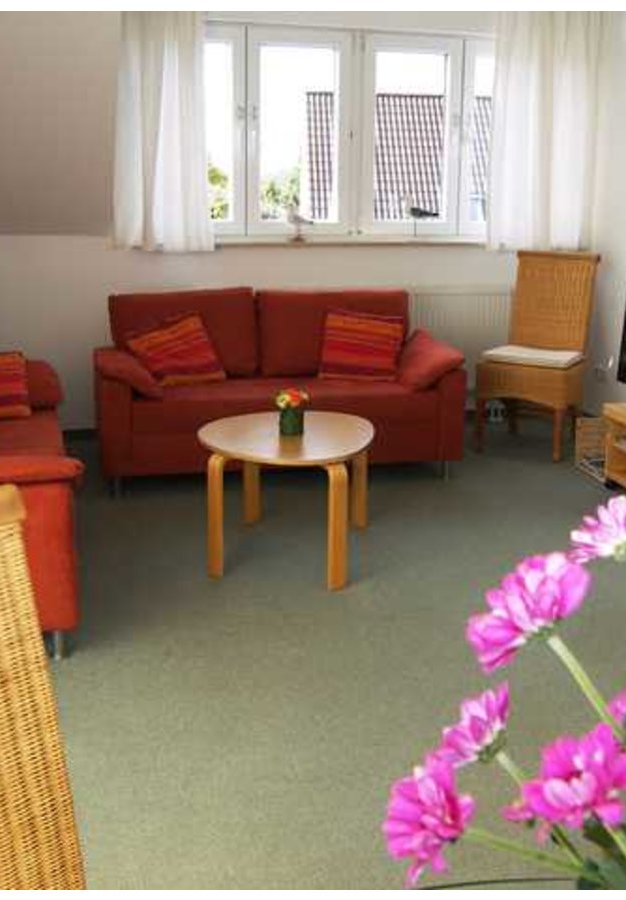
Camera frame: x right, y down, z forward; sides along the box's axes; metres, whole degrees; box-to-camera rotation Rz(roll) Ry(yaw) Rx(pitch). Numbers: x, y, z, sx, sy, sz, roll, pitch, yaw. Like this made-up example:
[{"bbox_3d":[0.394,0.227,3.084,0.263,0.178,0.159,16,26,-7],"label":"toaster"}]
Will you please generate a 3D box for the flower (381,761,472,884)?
[{"bbox_3d":[0.073,0.235,0.590,0.052,0.068,0.070,-2,16,-8],"label":"flower"}]

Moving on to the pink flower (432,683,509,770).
[{"bbox_3d":[0.103,0.176,0.600,0.034,0.060,0.060,46,0,9],"label":"pink flower"}]

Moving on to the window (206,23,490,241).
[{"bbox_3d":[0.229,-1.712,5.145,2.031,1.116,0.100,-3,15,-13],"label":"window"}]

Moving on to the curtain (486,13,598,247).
[{"bbox_3d":[1.299,-1.799,5.229,0.694,1.341,0.130,-3,15,-13],"label":"curtain"}]

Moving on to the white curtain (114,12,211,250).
[{"bbox_3d":[-0.757,-1.693,4.746,0.505,1.334,0.130,-3,15,-13],"label":"white curtain"}]

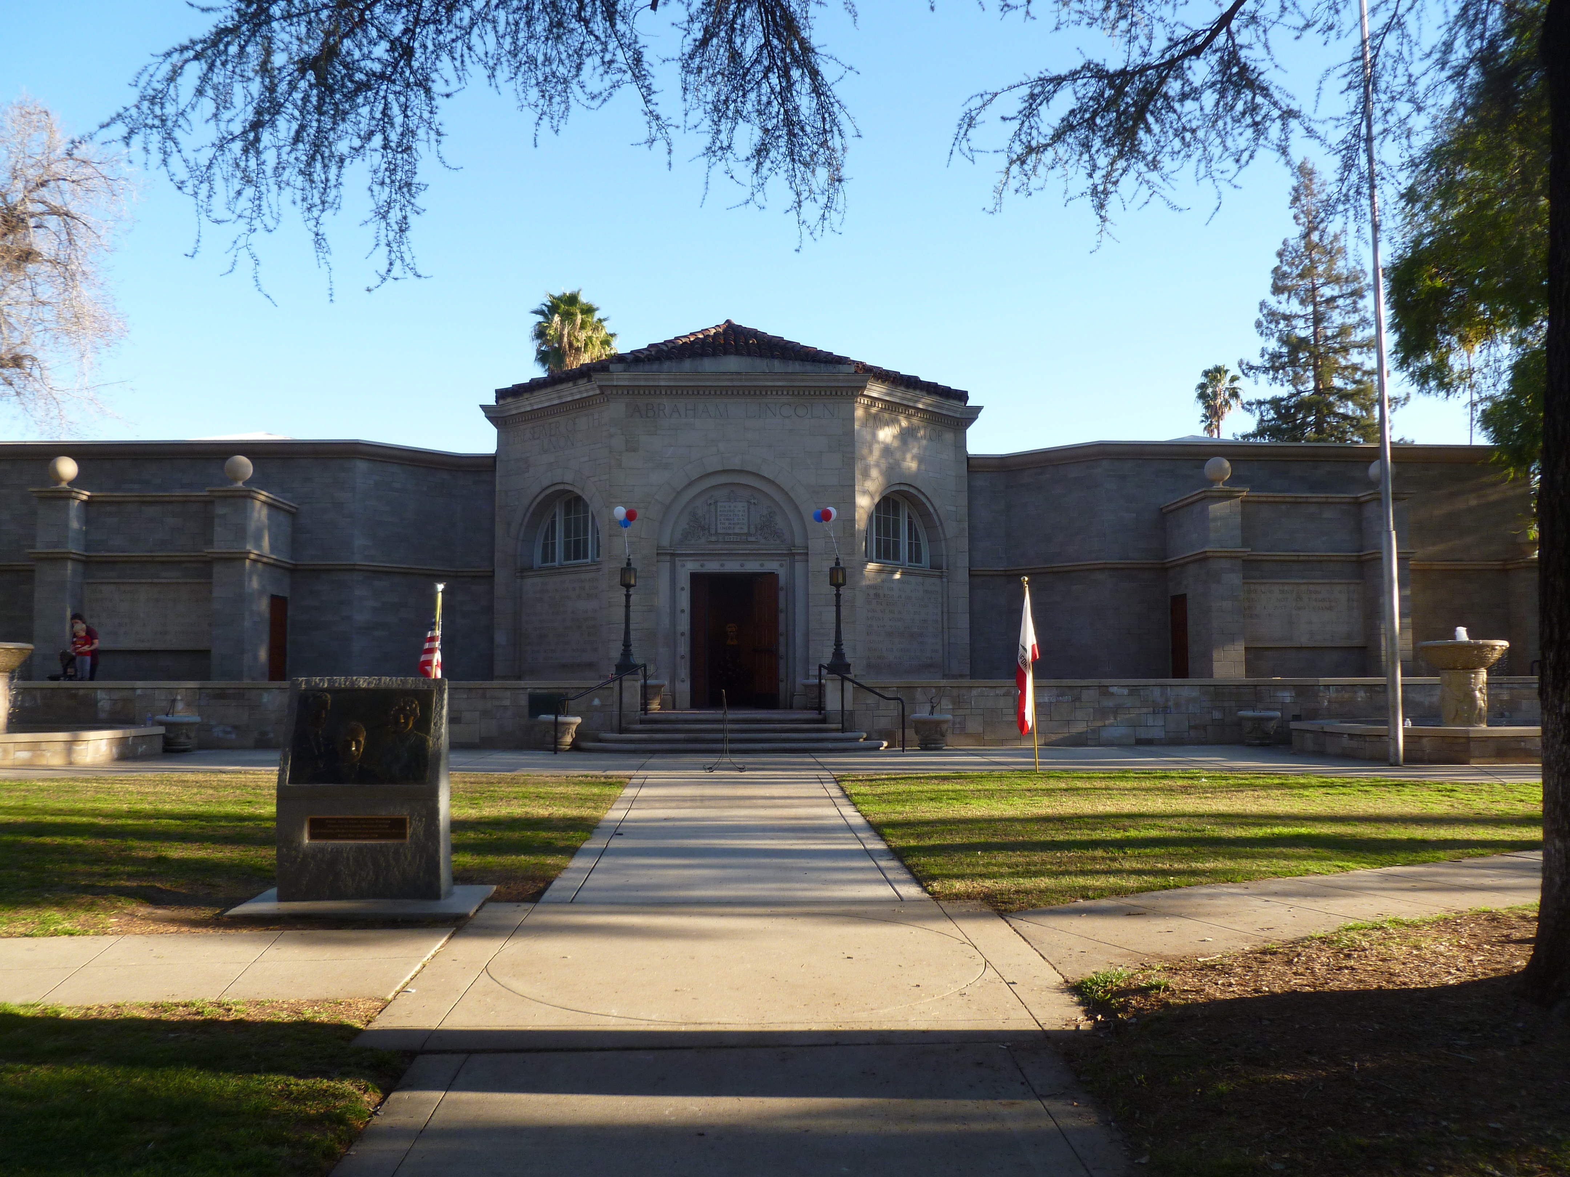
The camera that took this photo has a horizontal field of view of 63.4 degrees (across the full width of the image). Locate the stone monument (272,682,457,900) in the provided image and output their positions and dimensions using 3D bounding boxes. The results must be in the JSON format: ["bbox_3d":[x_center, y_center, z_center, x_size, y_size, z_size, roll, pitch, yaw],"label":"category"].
[{"bbox_3d":[-2.534,1.203,7.731,0.972,1.330,0.310,0,-4,-4],"label":"stone monument"}]

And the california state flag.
[{"bbox_3d":[2.929,0.859,15.330,0.270,1.780,0.200,0,-4,-2],"label":"california state flag"}]

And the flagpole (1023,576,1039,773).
[{"bbox_3d":[2.980,1.031,15.334,0.090,2.380,0.090,-2,-4,-2],"label":"flagpole"}]

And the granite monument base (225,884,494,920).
[{"bbox_3d":[-2.469,1.881,7.561,1.370,0.055,0.970,0,-4,-4],"label":"granite monument base"}]

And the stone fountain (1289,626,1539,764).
[{"bbox_3d":[10.615,1.629,19.965,5.000,1.900,4.200,0,-4,-2],"label":"stone fountain"}]

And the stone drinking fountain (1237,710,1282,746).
[{"bbox_3d":[7.875,2.324,21.121,0.710,0.600,0.710,0,-4,-2],"label":"stone drinking fountain"}]

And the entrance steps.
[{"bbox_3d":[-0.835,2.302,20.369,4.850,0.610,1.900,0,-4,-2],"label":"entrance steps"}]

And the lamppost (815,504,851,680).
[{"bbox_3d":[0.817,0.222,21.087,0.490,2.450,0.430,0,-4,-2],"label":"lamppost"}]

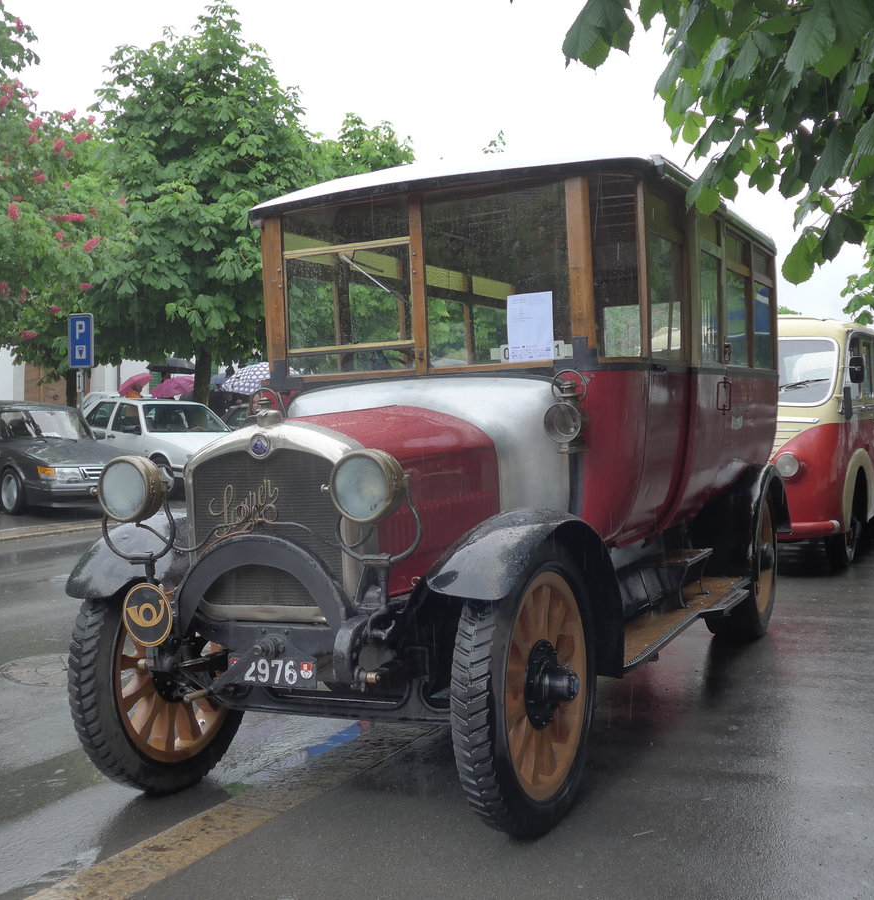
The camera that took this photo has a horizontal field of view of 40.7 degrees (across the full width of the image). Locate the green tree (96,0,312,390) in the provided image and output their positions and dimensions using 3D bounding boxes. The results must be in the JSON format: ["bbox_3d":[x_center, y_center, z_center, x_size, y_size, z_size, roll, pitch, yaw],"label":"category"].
[{"bbox_3d":[-4.044,-3.592,20.500,4.000,8.300,4.000,0,2,0],"label":"green tree"}]

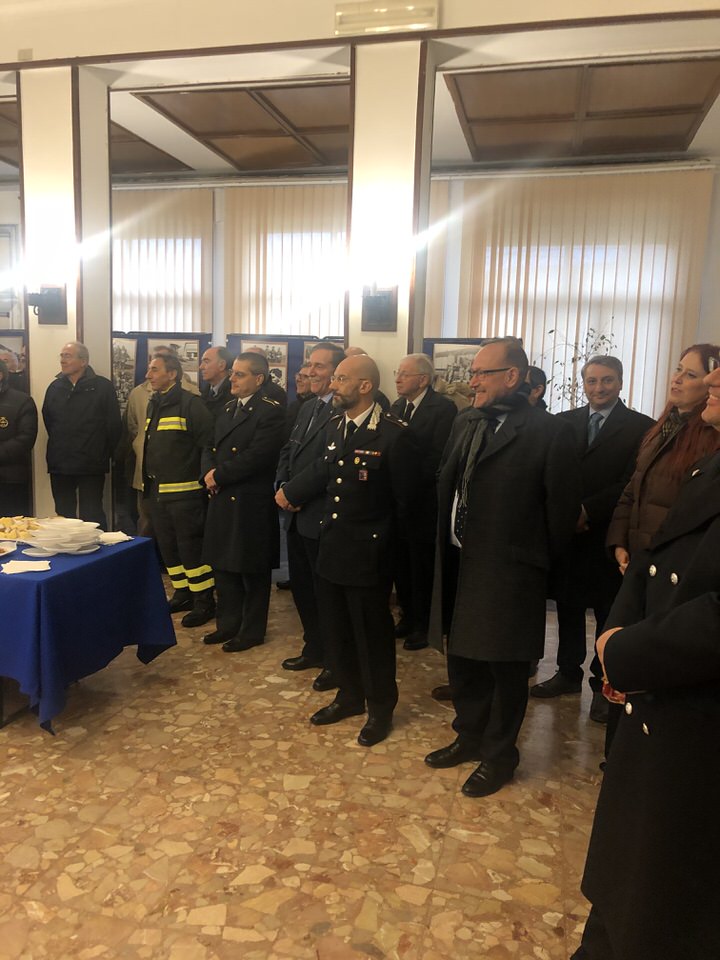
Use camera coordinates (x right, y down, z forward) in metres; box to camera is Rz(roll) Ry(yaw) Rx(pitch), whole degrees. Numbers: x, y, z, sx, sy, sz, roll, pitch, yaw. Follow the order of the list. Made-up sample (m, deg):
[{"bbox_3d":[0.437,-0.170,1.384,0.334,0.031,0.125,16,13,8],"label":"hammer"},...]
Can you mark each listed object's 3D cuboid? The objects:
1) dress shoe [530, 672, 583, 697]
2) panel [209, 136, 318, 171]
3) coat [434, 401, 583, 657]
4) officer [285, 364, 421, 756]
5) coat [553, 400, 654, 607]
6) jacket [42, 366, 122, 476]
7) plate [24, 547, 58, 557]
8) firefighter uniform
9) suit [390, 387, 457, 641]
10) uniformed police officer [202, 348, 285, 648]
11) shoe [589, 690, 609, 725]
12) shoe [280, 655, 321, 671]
[{"bbox_3d":[1.053,1.070,4.122,0.295,0.110,0.105,-1,8,-18],"label":"dress shoe"},{"bbox_3d":[-0.935,-3.228,7.636,0.880,0.040,1.060,3,8,13],"label":"panel"},{"bbox_3d":[0.587,0.217,3.153,0.450,1.070,0.570,-3,10,-30],"label":"coat"},{"bbox_3d":[0.011,0.303,3.536,0.420,1.725,0.560,-6,11,-41],"label":"officer"},{"bbox_3d":[1.186,0.120,3.892,0.540,1.040,0.340,8,10,40],"label":"coat"},{"bbox_3d":[-2.012,-0.420,5.650,0.580,0.800,0.340,3,8,9],"label":"jacket"},{"bbox_3d":[-1.482,0.338,3.670,0.210,0.020,0.210,2,7,0],"label":"plate"},{"bbox_3d":[-1.141,0.057,5.042,0.370,1.750,0.540,-4,10,-39],"label":"firefighter uniform"},{"bbox_3d":[0.376,0.201,4.745,0.340,1.500,0.520,-6,11,-43],"label":"suit"},{"bbox_3d":[-0.704,0.126,4.575,0.430,1.730,0.550,-6,11,-41],"label":"uniformed police officer"},{"bbox_3d":[1.231,1.106,3.884,0.105,0.110,0.300,5,8,22],"label":"shoe"},{"bbox_3d":[-0.292,0.991,4.348,0.290,0.110,0.105,-1,9,-20],"label":"shoe"}]

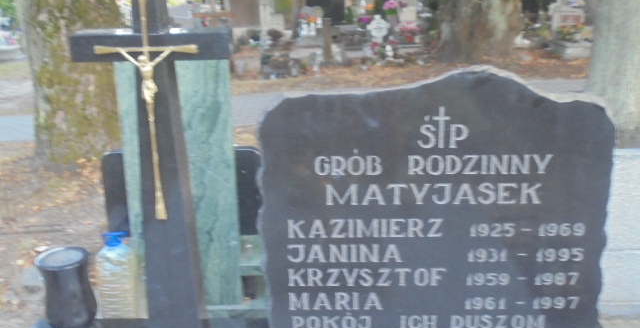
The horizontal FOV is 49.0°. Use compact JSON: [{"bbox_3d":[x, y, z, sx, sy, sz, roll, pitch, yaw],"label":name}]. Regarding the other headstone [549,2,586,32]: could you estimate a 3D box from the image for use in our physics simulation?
[{"bbox_3d":[3.699,-2.189,10.500,0.520,0.420,0.180,1,20,6],"label":"other headstone"}]

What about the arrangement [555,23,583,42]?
[{"bbox_3d":[3.601,-1.876,10.100,0.390,0.250,0.260,1,20,6],"label":"arrangement"}]

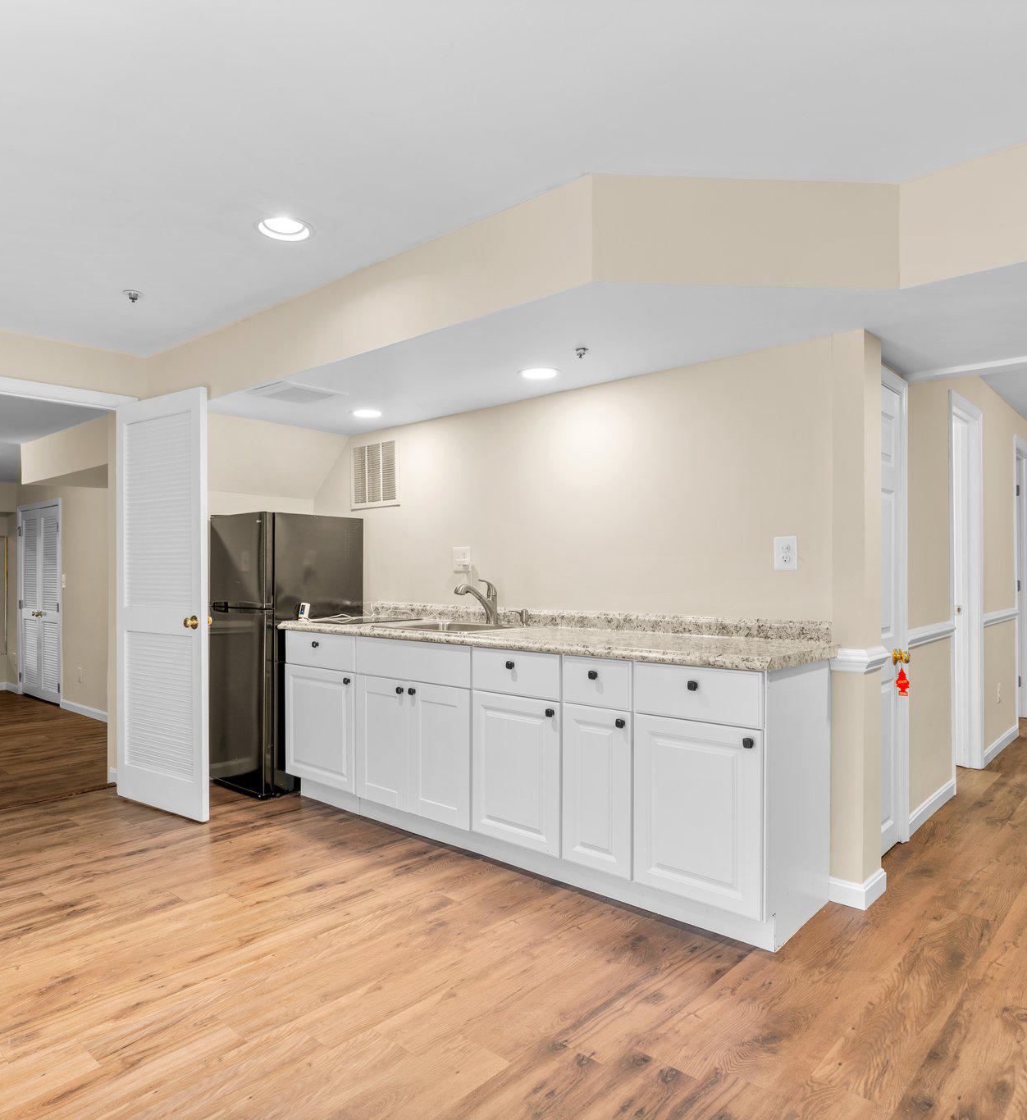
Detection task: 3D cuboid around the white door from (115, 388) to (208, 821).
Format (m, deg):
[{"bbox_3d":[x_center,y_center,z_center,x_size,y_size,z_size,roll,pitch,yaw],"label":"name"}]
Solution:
[{"bbox_3d":[-1.760,0.223,3.738,0.725,2.020,0.036,0,-1,33],"label":"white door"}]

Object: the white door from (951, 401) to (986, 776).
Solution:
[{"bbox_3d":[2.479,0.185,4.178,0.130,2.110,0.800,-1,-1,42],"label":"white door"}]

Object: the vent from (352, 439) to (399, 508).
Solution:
[{"bbox_3d":[-0.828,-0.503,4.375,0.465,0.400,0.025,-1,-1,40],"label":"vent"}]

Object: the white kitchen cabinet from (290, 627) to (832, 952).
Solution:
[{"bbox_3d":[-0.023,0.797,3.313,2.550,0.880,0.600,-1,-1,40],"label":"white kitchen cabinet"}]

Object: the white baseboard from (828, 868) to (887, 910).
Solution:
[{"bbox_3d":[1.259,1.185,2.729,0.135,0.088,0.220,-1,-1,41],"label":"white baseboard"}]

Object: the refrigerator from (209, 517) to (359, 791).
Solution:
[{"bbox_3d":[-1.319,0.504,4.306,0.588,1.490,0.670,-1,-1,40],"label":"refrigerator"}]

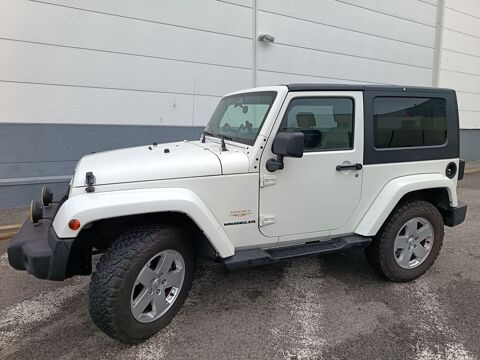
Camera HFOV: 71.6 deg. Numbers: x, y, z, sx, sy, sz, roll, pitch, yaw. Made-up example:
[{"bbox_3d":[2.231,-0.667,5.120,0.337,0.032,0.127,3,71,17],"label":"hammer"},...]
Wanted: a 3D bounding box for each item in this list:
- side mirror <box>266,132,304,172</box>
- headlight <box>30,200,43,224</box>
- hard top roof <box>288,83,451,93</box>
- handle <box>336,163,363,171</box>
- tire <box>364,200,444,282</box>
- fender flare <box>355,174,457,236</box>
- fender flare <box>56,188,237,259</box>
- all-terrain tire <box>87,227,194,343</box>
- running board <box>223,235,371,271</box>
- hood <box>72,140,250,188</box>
[{"bbox_3d":[0.322,-0.183,2.383,0.160,0.270,0.240,-4,13,-21],"label":"side mirror"},{"bbox_3d":[-1.492,0.232,2.474,0.090,0.165,0.165,-4,13,-21],"label":"headlight"},{"bbox_3d":[0.989,-0.938,3.476,1.860,0.120,1.380,-4,13,-21],"label":"hard top roof"},{"bbox_3d":[0.899,-0.103,2.752,0.250,0.050,0.060,-4,13,-21],"label":"handle"},{"bbox_3d":[1.571,0.567,3.180,0.785,0.785,0.260,-4,13,-21],"label":"tire"},{"bbox_3d":[1.556,0.190,3.012,1.020,0.480,0.180,-4,13,-21],"label":"fender flare"},{"bbox_3d":[-0.594,0.323,2.213,1.080,0.490,0.250,-4,13,-21],"label":"fender flare"},{"bbox_3d":[-0.644,0.708,2.341,0.260,0.785,0.785,8,14,32],"label":"all-terrain tire"},{"bbox_3d":[0.477,0.555,2.675,1.290,0.100,0.180,-4,13,-21],"label":"running board"},{"bbox_3d":[-0.799,-0.205,2.918,1.180,0.230,1.470,-4,13,-21],"label":"hood"}]

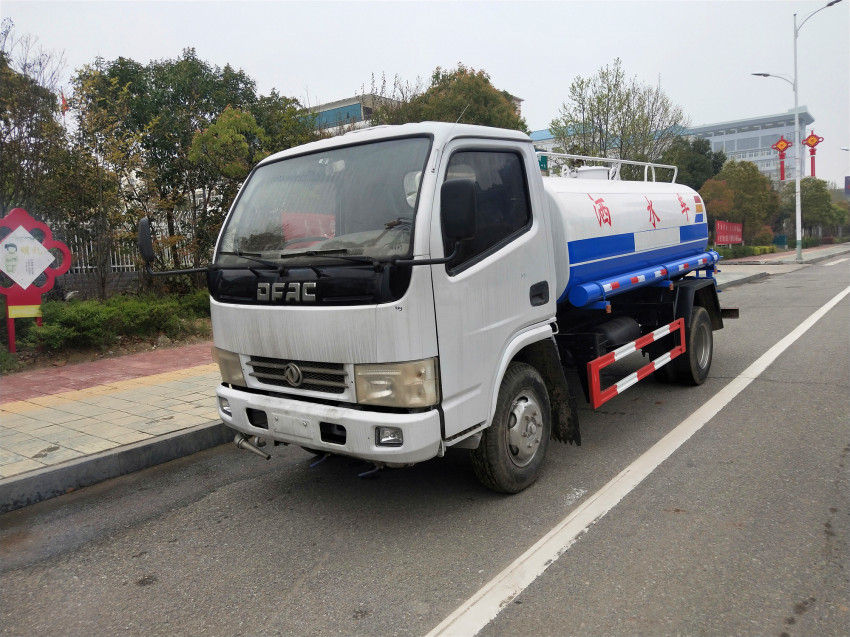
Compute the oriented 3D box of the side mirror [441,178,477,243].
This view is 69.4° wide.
[{"bbox_3d":[0.140,-0.471,2.709,0.148,0.265,0.080,-1,6,19],"label":"side mirror"}]

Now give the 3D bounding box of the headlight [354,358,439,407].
[{"bbox_3d":[-0.137,0.311,3.011,0.450,0.225,0.165,0,7,32],"label":"headlight"}]

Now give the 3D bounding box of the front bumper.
[{"bbox_3d":[-0.671,0.553,3.463,1.820,0.270,0.240,1,7,39],"label":"front bumper"}]

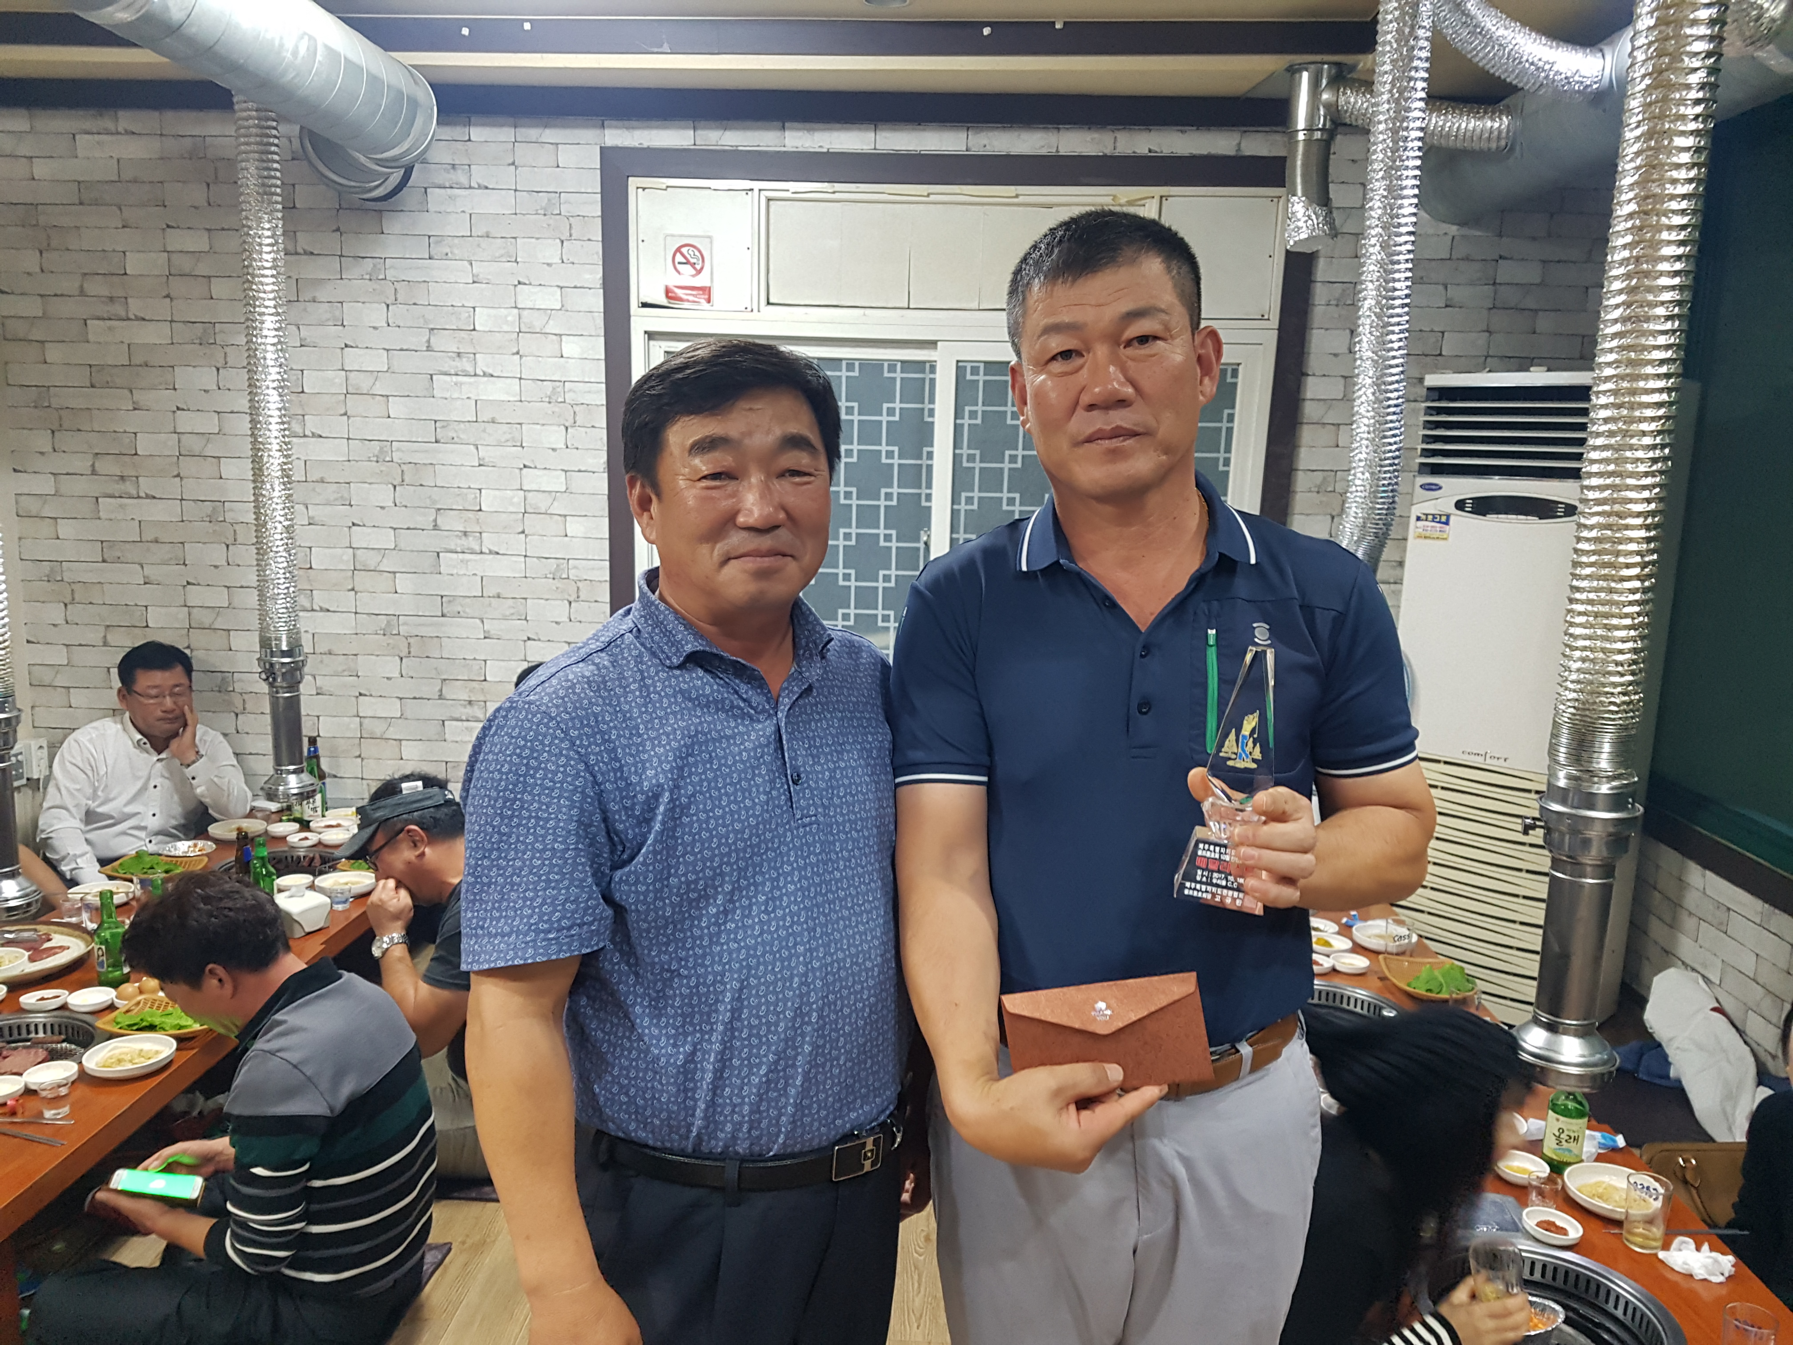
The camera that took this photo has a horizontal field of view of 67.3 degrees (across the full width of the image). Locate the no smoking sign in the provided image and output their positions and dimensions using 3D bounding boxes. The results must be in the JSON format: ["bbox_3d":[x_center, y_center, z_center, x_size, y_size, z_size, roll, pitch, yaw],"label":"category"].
[{"bbox_3d":[-0.661,-1.271,4.266,0.153,0.213,0.010,2,11,4],"label":"no smoking sign"}]

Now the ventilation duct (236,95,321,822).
[{"bbox_3d":[-1.638,-0.539,3.556,0.160,1.845,0.150,2,11,4],"label":"ventilation duct"}]

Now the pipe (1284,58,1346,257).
[{"bbox_3d":[1.170,-1.439,3.755,0.160,0.500,0.140,2,11,4],"label":"pipe"}]

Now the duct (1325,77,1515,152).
[{"bbox_3d":[1.433,-1.525,3.689,0.530,0.180,0.135,2,11,4],"label":"duct"}]

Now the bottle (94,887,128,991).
[{"bbox_3d":[-1.717,0.582,2.946,0.066,0.215,0.066,2,11,4],"label":"bottle"}]

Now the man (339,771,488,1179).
[{"bbox_3d":[-0.924,0.643,3.025,0.700,0.830,0.550,2,11,4],"label":"man"}]

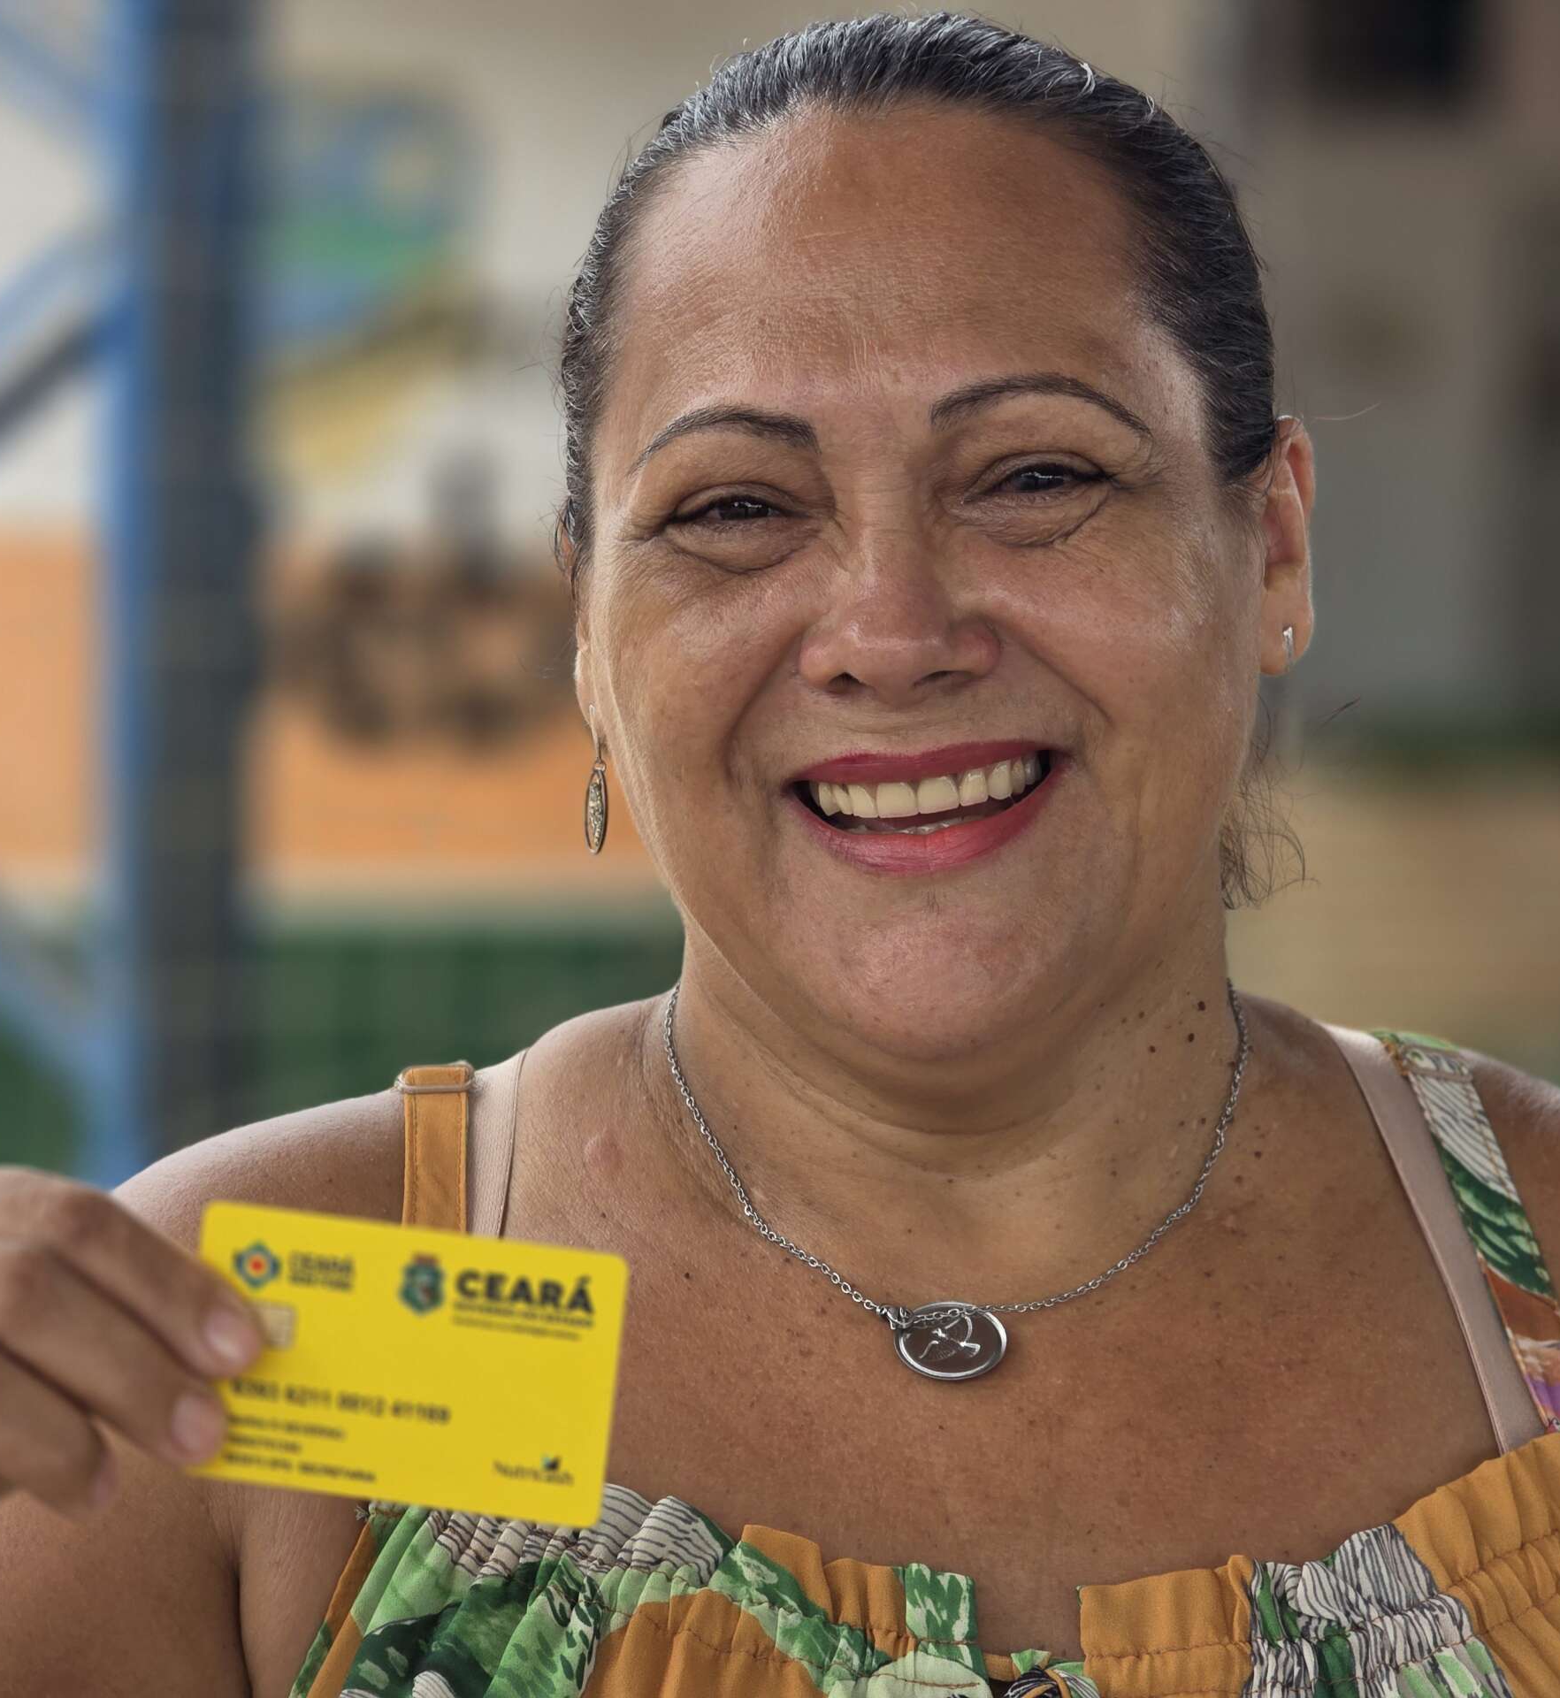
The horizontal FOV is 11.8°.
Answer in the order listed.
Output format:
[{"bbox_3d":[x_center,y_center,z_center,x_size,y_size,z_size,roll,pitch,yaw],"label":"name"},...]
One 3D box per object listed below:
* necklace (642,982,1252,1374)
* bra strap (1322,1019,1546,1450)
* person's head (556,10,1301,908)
[{"bbox_3d":[0.038,0.067,1.640,0.130,0.092,0.133,0,1,0],"label":"necklace"},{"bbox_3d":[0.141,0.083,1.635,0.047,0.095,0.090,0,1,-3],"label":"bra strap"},{"bbox_3d":[0.033,-0.074,1.680,0.168,0.226,0.212,-5,-1,4],"label":"person's head"}]

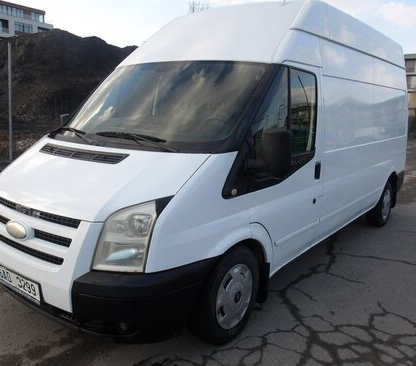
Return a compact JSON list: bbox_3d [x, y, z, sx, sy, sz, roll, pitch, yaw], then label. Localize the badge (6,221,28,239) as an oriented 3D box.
[{"bbox_3d":[-1.086,0.268,2.163,0.200,0.100,0.025,9,-1,37],"label":"badge"}]

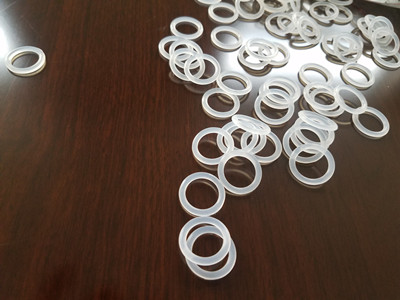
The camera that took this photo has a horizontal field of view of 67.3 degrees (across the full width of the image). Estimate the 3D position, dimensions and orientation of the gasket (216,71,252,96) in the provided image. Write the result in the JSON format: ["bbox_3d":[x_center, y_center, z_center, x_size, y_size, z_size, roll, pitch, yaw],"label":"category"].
[{"bbox_3d":[0.027,-0.054,0.240,0.029,0.003,0.029,13,46,0],"label":"gasket"}]

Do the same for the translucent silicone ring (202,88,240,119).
[{"bbox_3d":[0.014,-0.031,0.195,0.025,0.004,0.025,2,58,-4],"label":"translucent silicone ring"}]

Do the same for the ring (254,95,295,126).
[{"bbox_3d":[0.056,-0.033,0.228,0.029,0.003,0.029,-1,71,2],"label":"ring"}]

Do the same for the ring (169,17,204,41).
[{"bbox_3d":[-0.010,-0.094,0.232,0.025,0.004,0.025,2,58,-4],"label":"ring"}]

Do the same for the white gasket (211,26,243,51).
[{"bbox_3d":[0.020,-0.086,0.230,0.025,0.004,0.025,2,58,-4],"label":"white gasket"}]

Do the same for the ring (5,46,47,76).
[{"bbox_3d":[-0.136,-0.071,0.235,0.029,0.003,0.029,3,58,-5],"label":"ring"}]

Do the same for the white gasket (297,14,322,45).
[{"bbox_3d":[0.085,-0.094,0.234,0.025,0.004,0.025,13,65,-29],"label":"white gasket"}]

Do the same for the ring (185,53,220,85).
[{"bbox_3d":[0.002,-0.055,0.204,0.025,0.004,0.025,2,67,-5],"label":"ring"}]

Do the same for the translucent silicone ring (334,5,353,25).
[{"bbox_3d":[0.119,-0.119,0.259,0.025,0.004,0.025,2,58,-4],"label":"translucent silicone ring"}]

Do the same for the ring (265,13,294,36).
[{"bbox_3d":[0.077,-0.120,0.288,0.029,0.003,0.029,5,62,-9],"label":"ring"}]

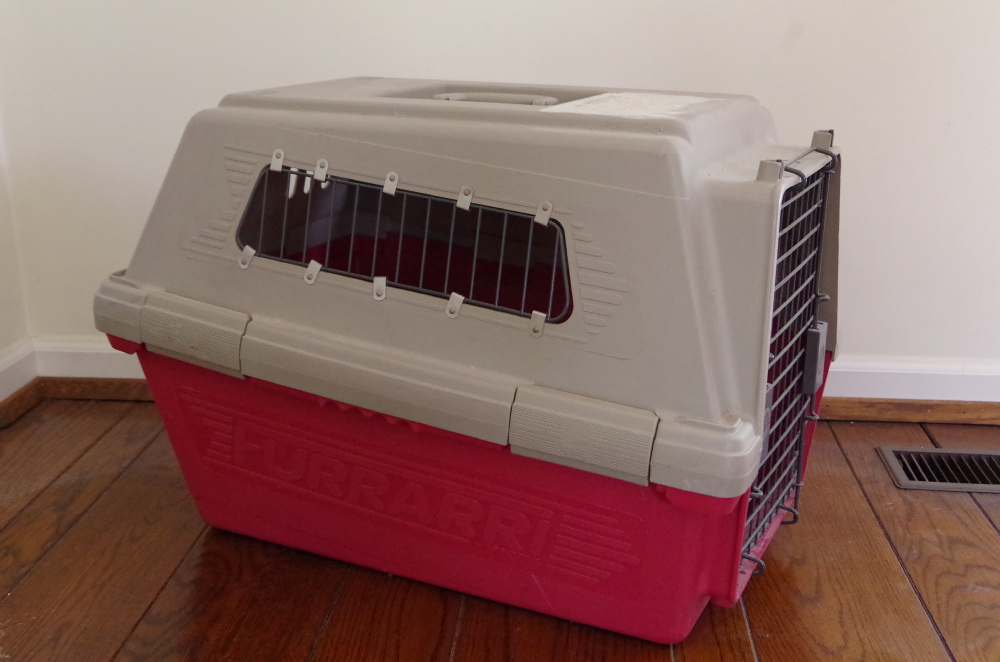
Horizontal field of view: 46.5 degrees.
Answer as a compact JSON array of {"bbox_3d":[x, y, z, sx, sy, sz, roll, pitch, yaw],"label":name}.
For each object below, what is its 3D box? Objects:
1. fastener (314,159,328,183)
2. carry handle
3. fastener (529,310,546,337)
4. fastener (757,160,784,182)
[{"bbox_3d":[-0.167,-0.150,1.085,0.013,0.021,0.005,13,10,24],"label":"fastener"},{"bbox_3d":[-0.007,-0.221,1.135,0.131,0.020,0.023,8,19,25],"label":"carry handle"},{"bbox_3d":[0.032,-0.006,1.000,0.013,0.022,0.005,13,10,24],"label":"fastener"},{"bbox_3d":[0.217,-0.129,0.932,0.018,0.017,0.014,8,19,25],"label":"fastener"}]

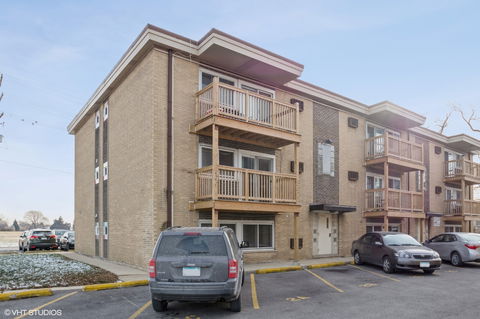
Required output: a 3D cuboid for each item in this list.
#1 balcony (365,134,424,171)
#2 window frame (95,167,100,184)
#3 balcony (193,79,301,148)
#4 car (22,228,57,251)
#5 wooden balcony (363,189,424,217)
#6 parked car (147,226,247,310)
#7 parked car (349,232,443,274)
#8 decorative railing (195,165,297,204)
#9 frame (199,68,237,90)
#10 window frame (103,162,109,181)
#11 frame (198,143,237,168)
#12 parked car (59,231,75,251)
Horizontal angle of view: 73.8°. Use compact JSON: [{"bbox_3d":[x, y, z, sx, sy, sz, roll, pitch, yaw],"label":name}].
[{"bbox_3d":[8.832,-0.314,18.353,3.950,1.450,1.380,6,-10,-36],"label":"balcony"},{"bbox_3d":[-7.582,0.879,17.027,0.120,0.920,0.880,8,-14,-36],"label":"window frame"},{"bbox_3d":[0.465,-1.597,12.479,4.250,1.600,1.400,8,-14,-36],"label":"balcony"},{"bbox_3d":[-15.500,6.060,24.600,1.850,1.670,4.600,9,-14,-39],"label":"car"},{"bbox_3d":[8.832,2.522,18.353,3.950,1.429,1.380,6,-10,-36],"label":"wooden balcony"},{"bbox_3d":[-0.800,2.474,7.850,1.760,1.670,4.400,0,-11,2],"label":"parked car"},{"bbox_3d":[6.030,3.620,12.950,1.720,1.470,4.500,0,-11,-2],"label":"parked car"},{"bbox_3d":[0.356,1.170,12.219,3.950,1.150,1.300,8,-14,-36],"label":"decorative railing"},{"bbox_3d":[-0.776,-2.620,12.010,1.743,1.200,0.120,6,-10,-36],"label":"frame"},{"bbox_3d":[-6.194,0.556,14.800,0.100,0.820,0.680,6,-10,-37],"label":"window frame"},{"bbox_3d":[-0.748,0.127,12.195,1.750,1.200,0.120,8,-14,-36],"label":"frame"},{"bbox_3d":[-12.730,6.171,24.900,1.800,1.470,4.500,6,-10,-36],"label":"parked car"}]

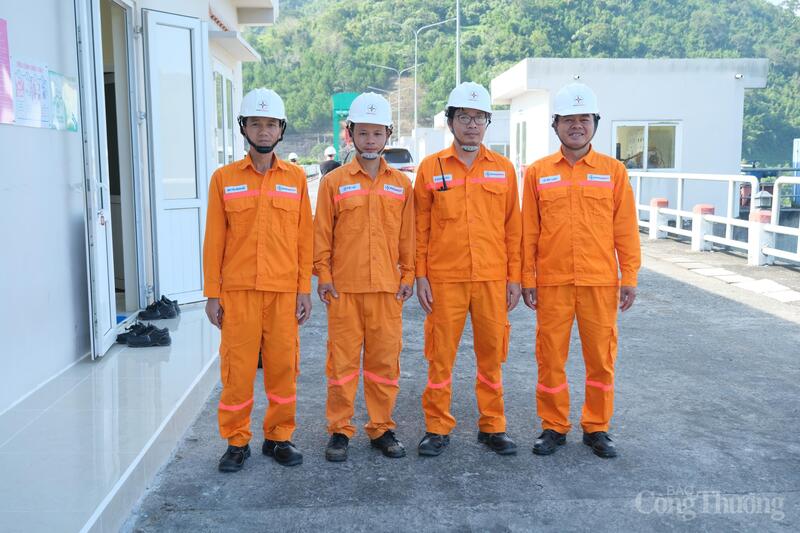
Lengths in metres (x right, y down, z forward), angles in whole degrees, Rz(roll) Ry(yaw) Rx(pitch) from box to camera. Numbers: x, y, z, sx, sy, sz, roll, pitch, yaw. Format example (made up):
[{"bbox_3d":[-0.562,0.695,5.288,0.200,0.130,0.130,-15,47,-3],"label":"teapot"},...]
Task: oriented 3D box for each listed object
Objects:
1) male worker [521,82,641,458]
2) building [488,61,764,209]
[{"bbox_3d":[0.844,0.017,3.690,0.565,1.735,0.310,0,7,8],"label":"male worker"},{"bbox_3d":[6.235,-3.601,22.671,6.305,4.128,5.000,-1,7,-4],"label":"building"}]

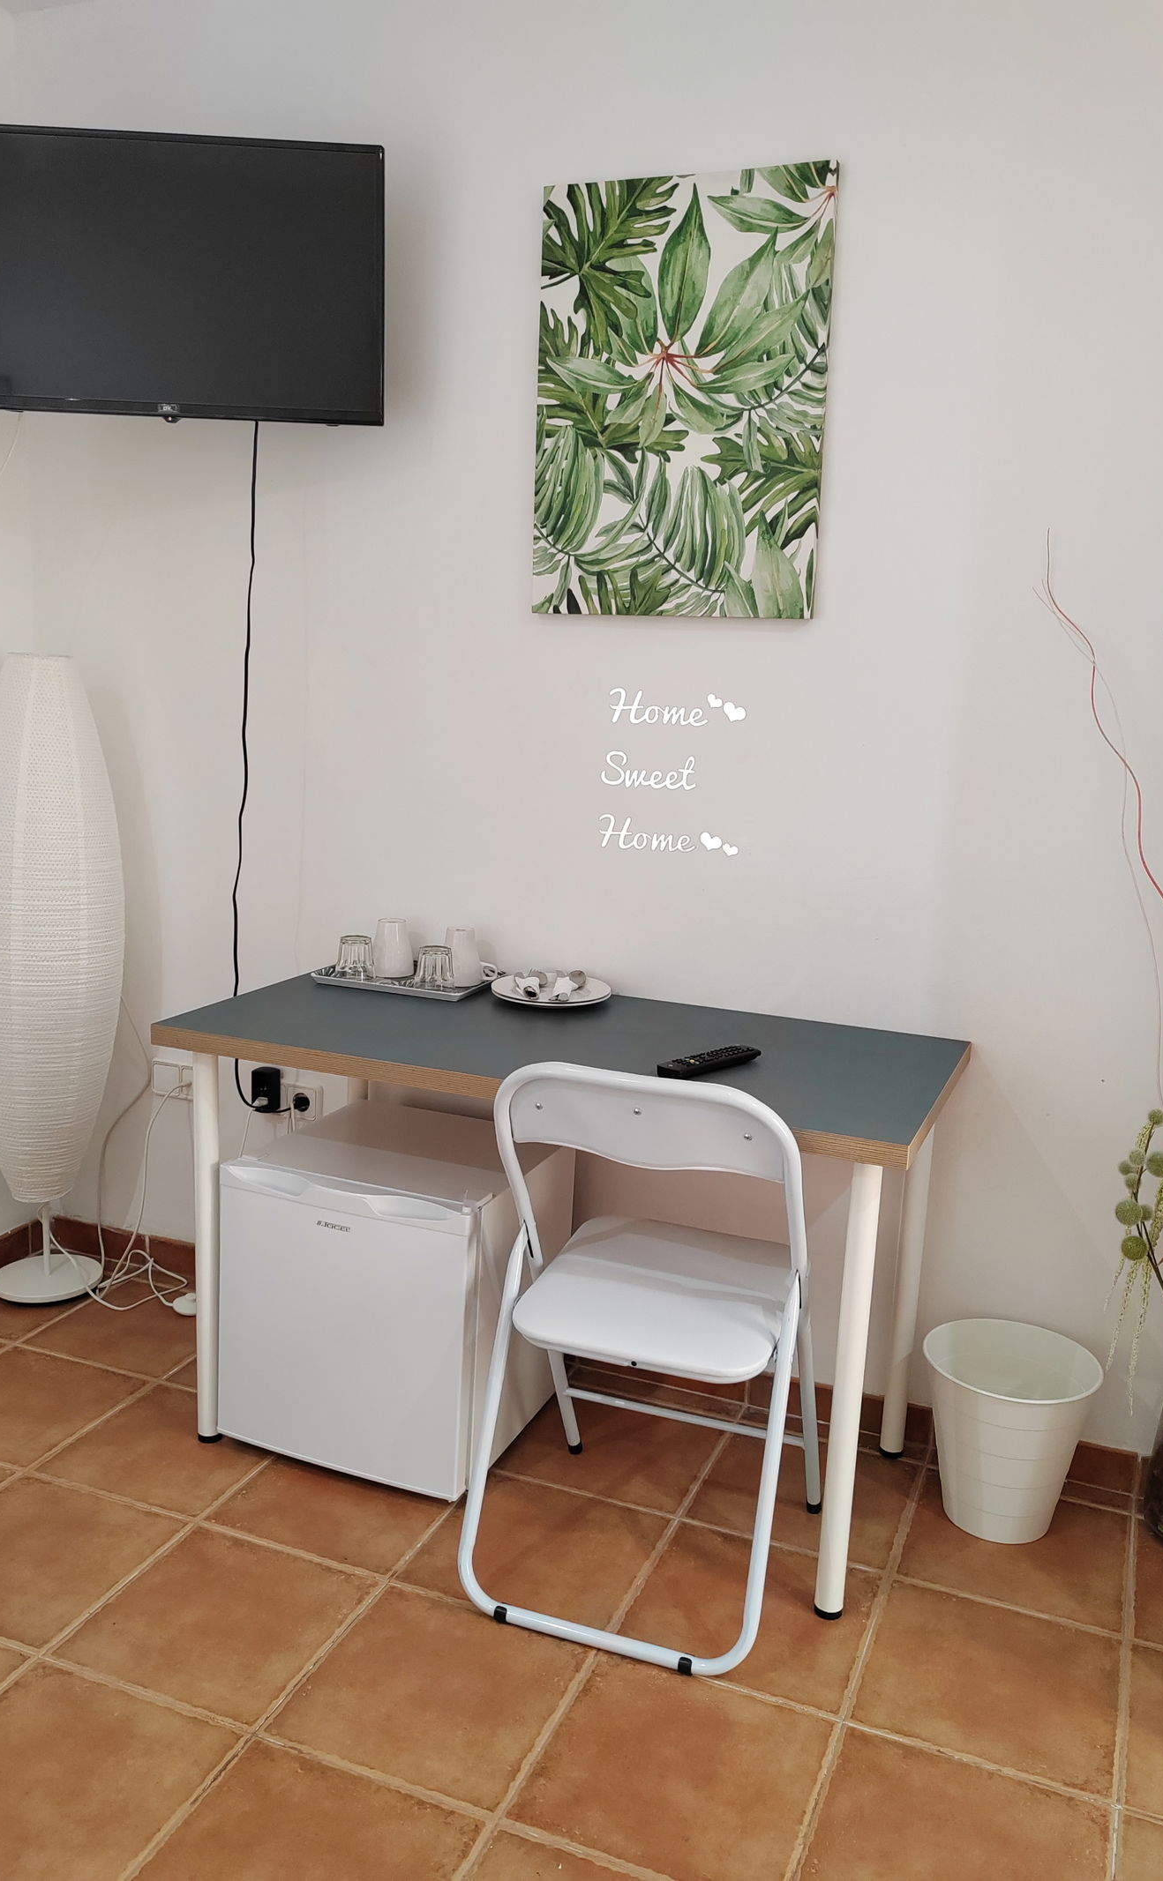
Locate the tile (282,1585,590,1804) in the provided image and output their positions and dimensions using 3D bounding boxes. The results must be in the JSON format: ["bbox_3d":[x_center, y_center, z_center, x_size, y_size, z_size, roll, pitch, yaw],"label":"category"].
[{"bbox_3d":[-0.194,0.999,1.951,0.325,0.010,0.325,7,12,21],"label":"tile"}]

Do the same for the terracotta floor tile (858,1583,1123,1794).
[{"bbox_3d":[0.563,1.017,2.014,0.325,0.010,0.325,7,12,21],"label":"terracotta floor tile"}]

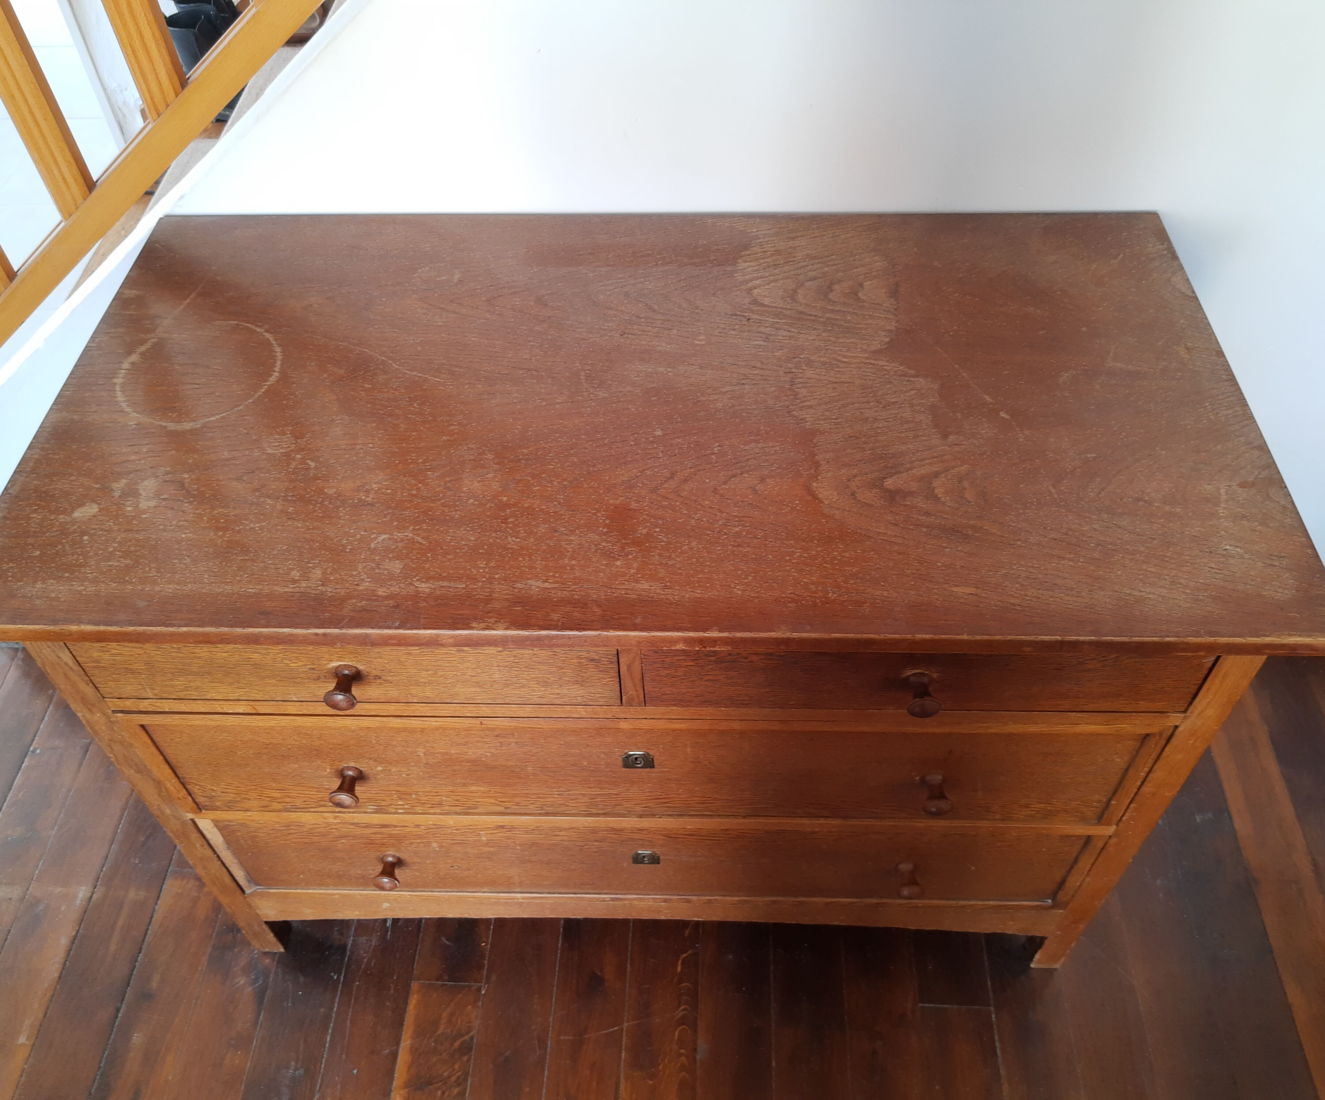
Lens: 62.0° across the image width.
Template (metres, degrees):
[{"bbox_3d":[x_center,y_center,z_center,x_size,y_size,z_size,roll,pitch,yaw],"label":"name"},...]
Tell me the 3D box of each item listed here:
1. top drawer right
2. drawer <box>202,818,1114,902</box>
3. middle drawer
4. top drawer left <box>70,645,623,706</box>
[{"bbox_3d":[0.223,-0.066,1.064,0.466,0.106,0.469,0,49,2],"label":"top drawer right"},{"bbox_3d":[-0.009,0.176,1.353,0.934,0.188,0.469,0,49,2],"label":"drawer"},{"bbox_3d":[-0.014,0.044,1.201,0.949,0.194,0.469,0,49,2],"label":"middle drawer"},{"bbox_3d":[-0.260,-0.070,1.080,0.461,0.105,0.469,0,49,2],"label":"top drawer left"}]

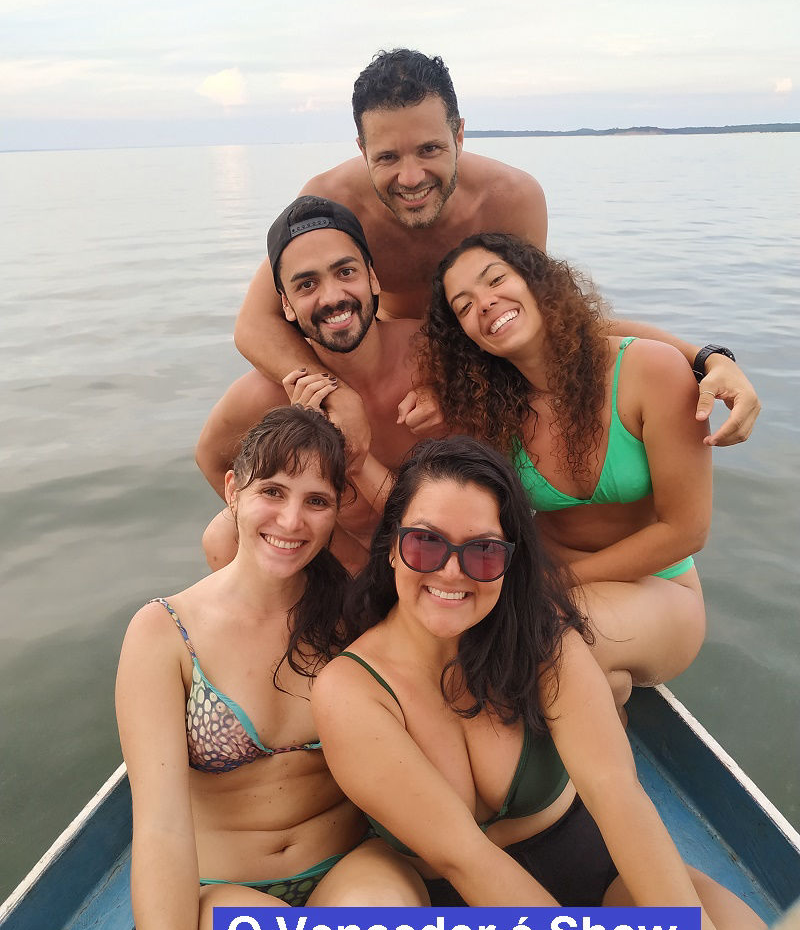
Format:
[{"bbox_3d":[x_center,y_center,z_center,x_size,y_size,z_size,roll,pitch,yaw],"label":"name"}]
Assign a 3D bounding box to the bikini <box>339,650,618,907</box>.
[{"bbox_3d":[0.136,0.465,1.115,0.390,0.530,0.290,-9,30,6],"label":"bikini"}]

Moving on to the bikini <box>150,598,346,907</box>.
[{"bbox_3d":[-0.155,0.422,1.105,0.350,0.540,0.250,-5,22,-5],"label":"bikini"}]

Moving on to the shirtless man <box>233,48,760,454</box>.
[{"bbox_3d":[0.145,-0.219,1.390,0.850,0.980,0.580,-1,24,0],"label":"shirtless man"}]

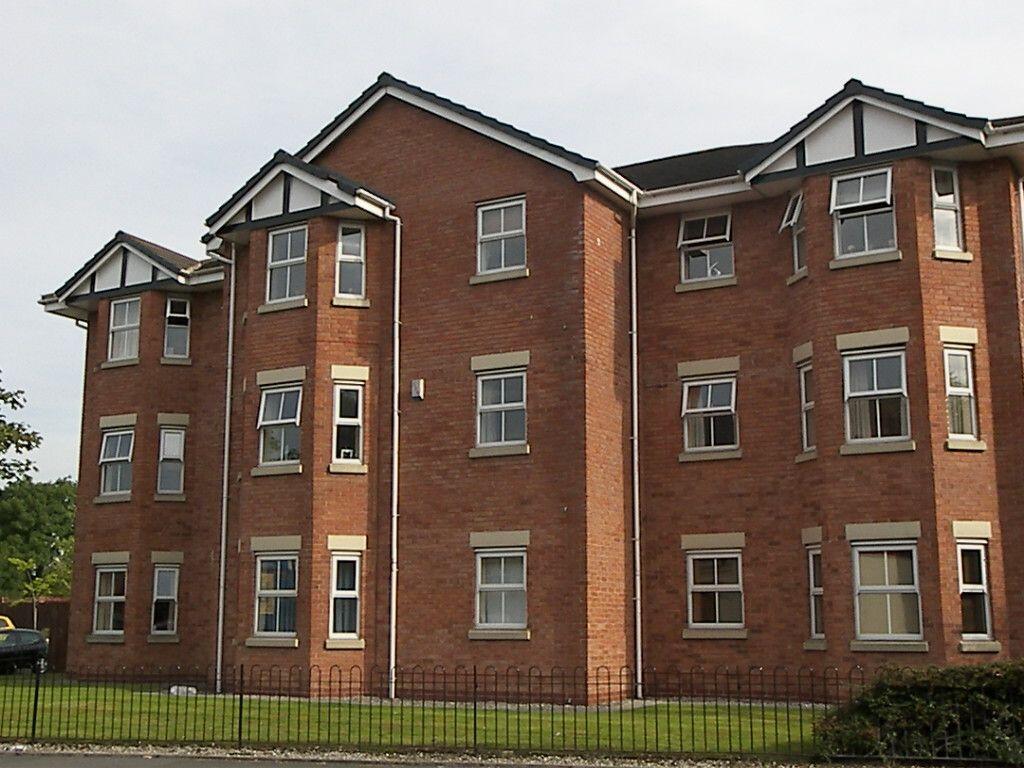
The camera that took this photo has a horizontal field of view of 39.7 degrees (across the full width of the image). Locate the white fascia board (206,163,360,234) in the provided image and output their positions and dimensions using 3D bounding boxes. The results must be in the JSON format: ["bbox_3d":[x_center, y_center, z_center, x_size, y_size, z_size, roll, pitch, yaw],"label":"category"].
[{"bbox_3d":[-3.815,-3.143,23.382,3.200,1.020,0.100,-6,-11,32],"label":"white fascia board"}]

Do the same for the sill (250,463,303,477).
[{"bbox_3d":[-3.725,1.395,22.671,1.010,0.140,0.120,-6,-11,30],"label":"sill"}]

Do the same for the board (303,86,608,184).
[{"bbox_3d":[-1.232,-3.869,22.716,5.850,2.240,0.100,-6,-12,30],"label":"board"}]

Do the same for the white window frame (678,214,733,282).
[{"bbox_3d":[3.087,-2.213,22.543,0.920,1.120,0.220,-6,-11,32],"label":"white window frame"}]

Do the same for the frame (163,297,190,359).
[{"bbox_3d":[-6.617,-1.118,28.113,0.480,1.220,0.180,2,-10,-13],"label":"frame"}]

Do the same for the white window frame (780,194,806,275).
[{"bbox_3d":[4.268,-2.312,21.275,0.330,1.240,0.470,2,-10,-13],"label":"white window frame"}]

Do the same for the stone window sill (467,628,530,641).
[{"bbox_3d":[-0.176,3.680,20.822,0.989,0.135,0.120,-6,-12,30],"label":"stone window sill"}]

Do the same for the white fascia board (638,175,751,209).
[{"bbox_3d":[2.845,-2.982,22.144,1.902,0.210,0.080,-6,-11,30],"label":"white fascia board"}]

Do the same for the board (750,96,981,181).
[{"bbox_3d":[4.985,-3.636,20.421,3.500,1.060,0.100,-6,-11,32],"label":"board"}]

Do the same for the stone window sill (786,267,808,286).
[{"bbox_3d":[4.255,-1.599,21.173,0.140,0.140,0.600,2,-10,-13],"label":"stone window sill"}]

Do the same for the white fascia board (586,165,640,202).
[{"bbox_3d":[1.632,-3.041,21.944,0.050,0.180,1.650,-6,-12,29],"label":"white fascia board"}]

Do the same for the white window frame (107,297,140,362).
[{"bbox_3d":[-7.713,-1.079,28.298,0.880,1.220,0.080,-6,-11,30],"label":"white window frame"}]

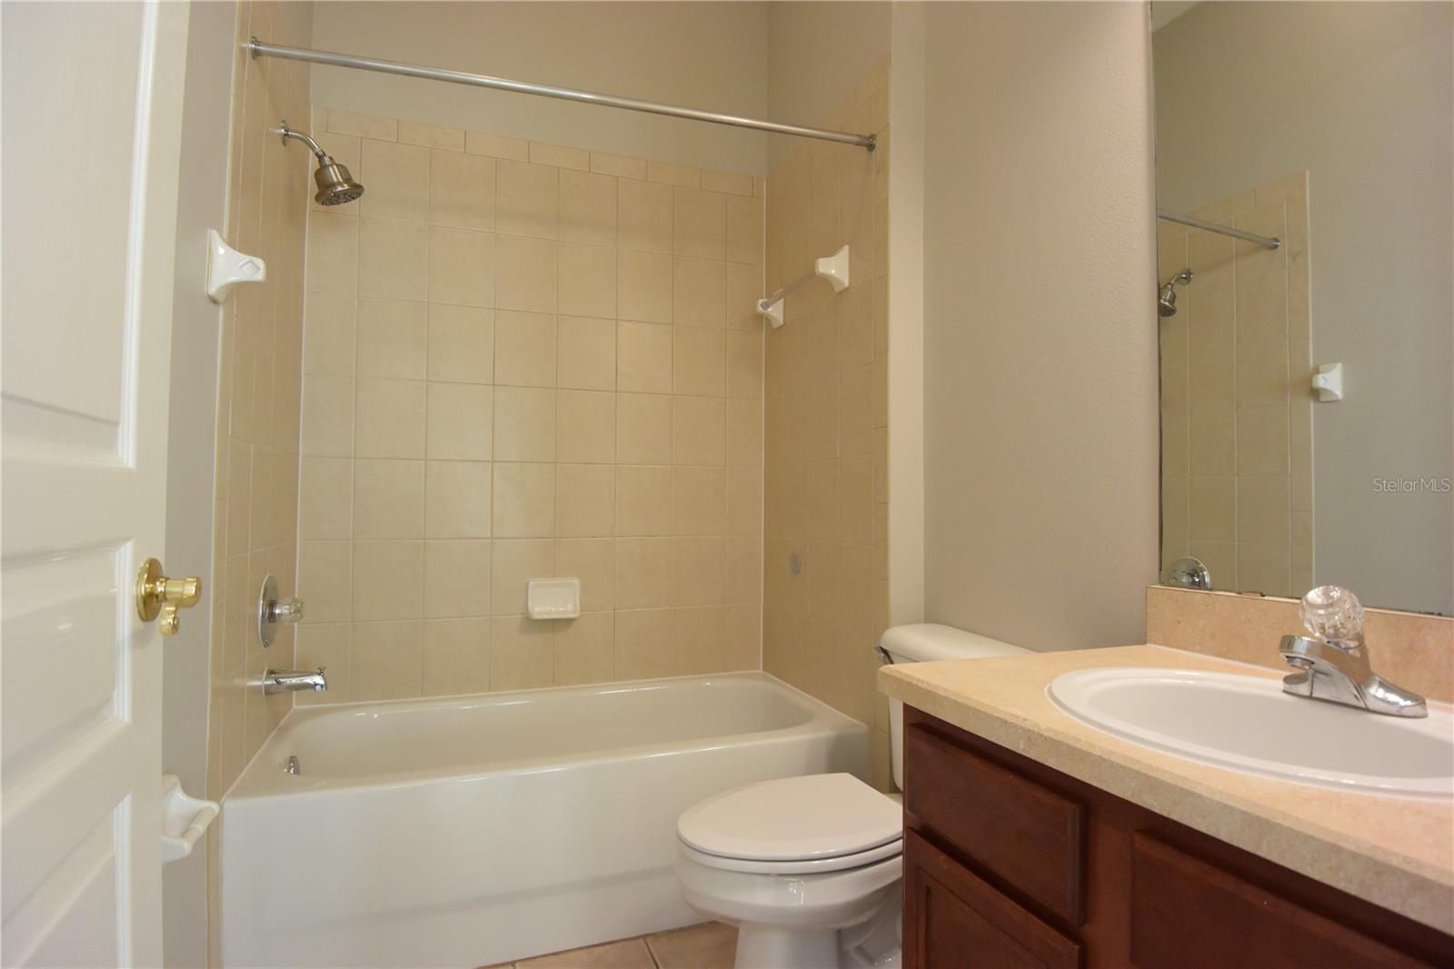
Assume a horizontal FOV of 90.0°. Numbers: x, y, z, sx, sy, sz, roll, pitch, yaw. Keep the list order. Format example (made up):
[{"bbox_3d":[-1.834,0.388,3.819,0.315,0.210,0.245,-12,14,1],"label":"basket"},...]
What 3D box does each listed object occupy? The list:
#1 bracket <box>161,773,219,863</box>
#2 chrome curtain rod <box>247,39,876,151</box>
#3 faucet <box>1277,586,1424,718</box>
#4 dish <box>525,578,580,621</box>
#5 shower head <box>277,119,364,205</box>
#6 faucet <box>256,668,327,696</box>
[{"bbox_3d":[-0.861,0.542,1.144,0.076,0.130,0.165,1,-2,-20],"label":"bracket"},{"bbox_3d":[-0.320,-0.946,1.795,1.504,0.050,0.050,1,-2,-15],"label":"chrome curtain rod"},{"bbox_3d":[0.715,0.194,0.872,0.160,0.142,0.145,1,-2,-20],"label":"faucet"},{"bbox_3d":[-0.565,0.376,2.384,0.168,0.124,0.062,1,-2,-20],"label":"dish"},{"bbox_3d":[-1.057,-0.830,1.901,0.195,0.212,0.112,1,-2,-20],"label":"shower head"},{"bbox_3d":[-1.082,0.490,1.826,0.138,0.067,0.060,1,-2,-20],"label":"faucet"}]

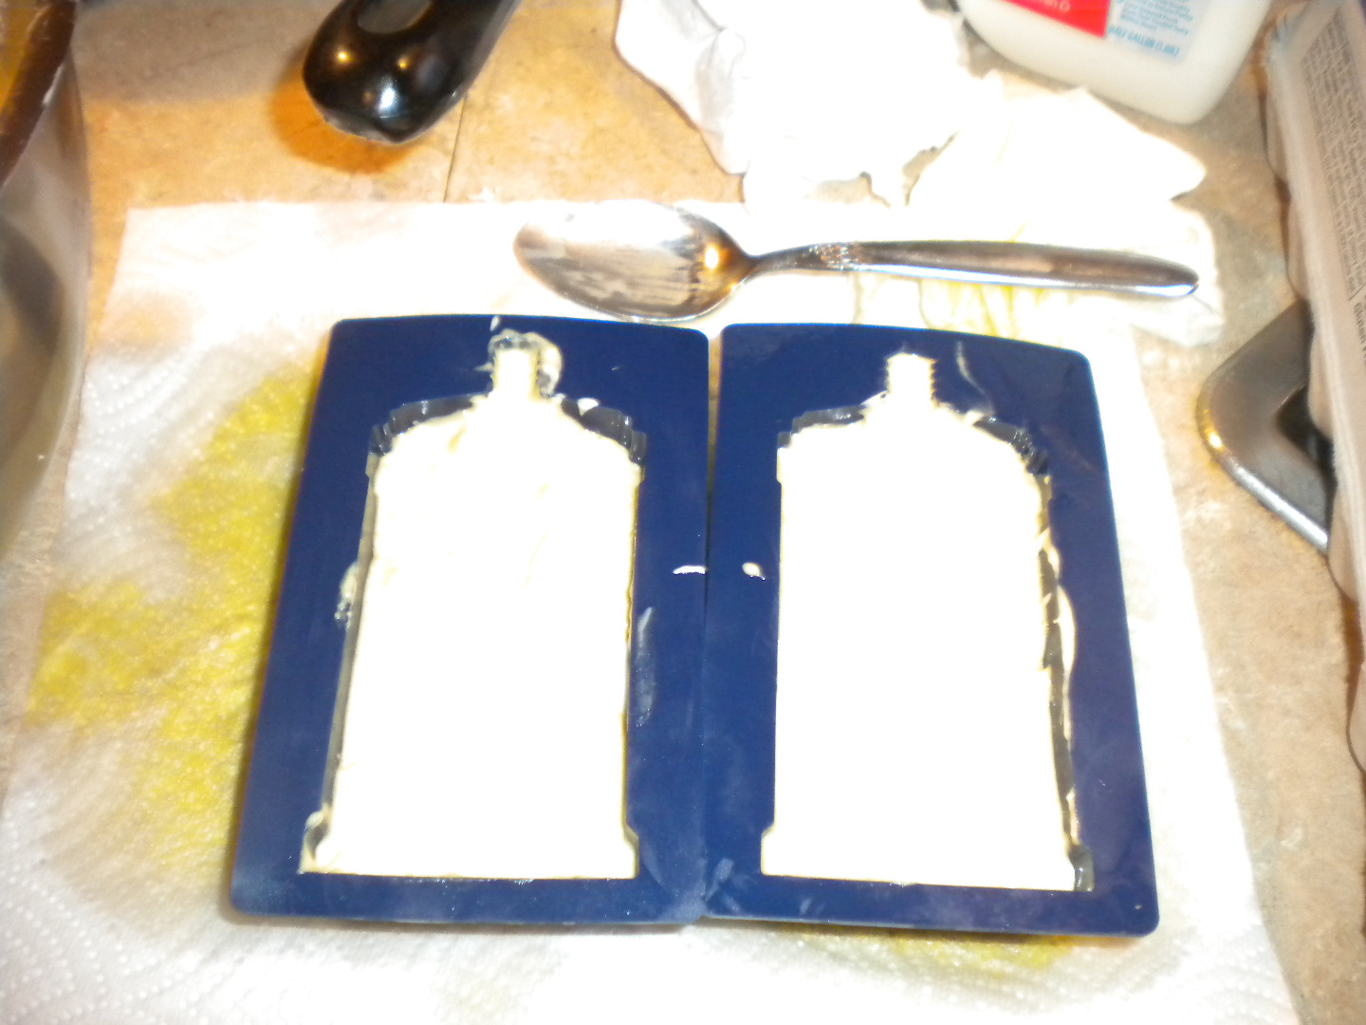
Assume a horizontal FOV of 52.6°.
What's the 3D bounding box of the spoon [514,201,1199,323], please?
[{"bbox_3d":[0.047,-0.067,0.376,0.185,0.020,0.041,3,61,2],"label":"spoon"}]

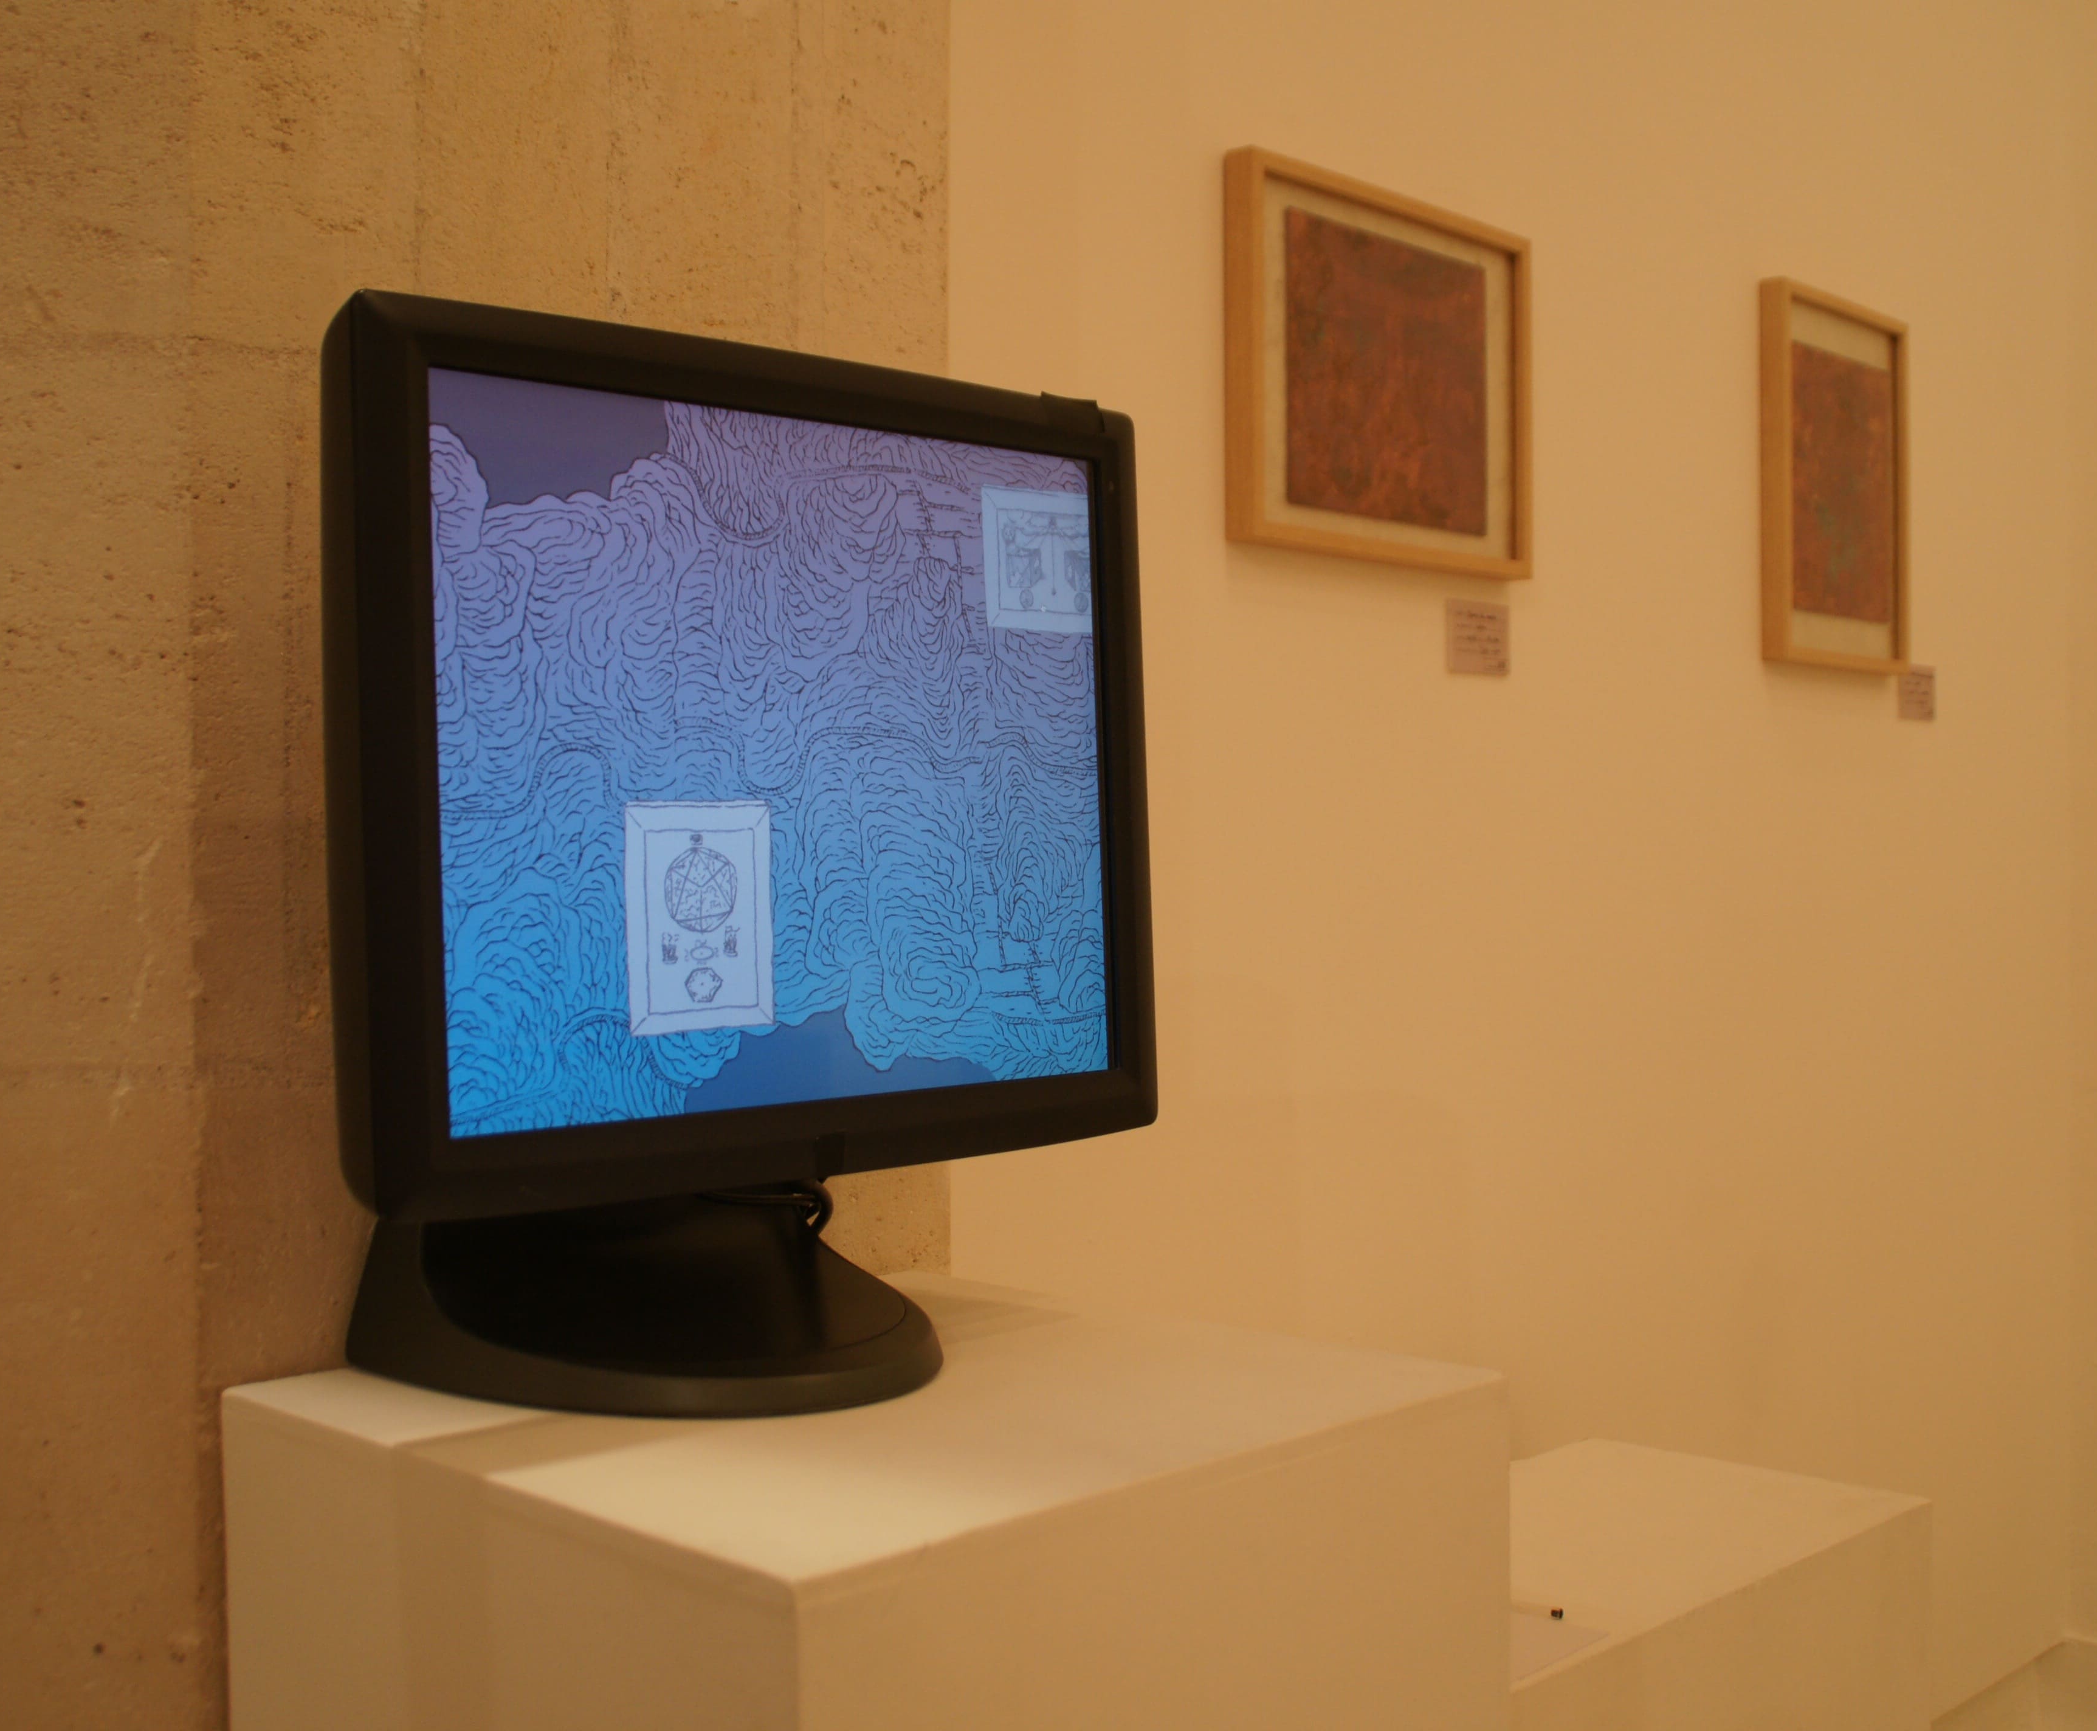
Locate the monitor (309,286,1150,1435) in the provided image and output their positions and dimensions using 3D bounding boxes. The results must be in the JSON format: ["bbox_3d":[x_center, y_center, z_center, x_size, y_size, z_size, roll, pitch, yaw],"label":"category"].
[{"bbox_3d":[-0.145,0.002,1.023,0.410,0.424,0.216,-1,1,-43],"label":"monitor"}]

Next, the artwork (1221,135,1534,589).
[{"bbox_3d":[0.300,-0.426,2.094,0.029,0.318,0.421,0,1,43],"label":"artwork"}]

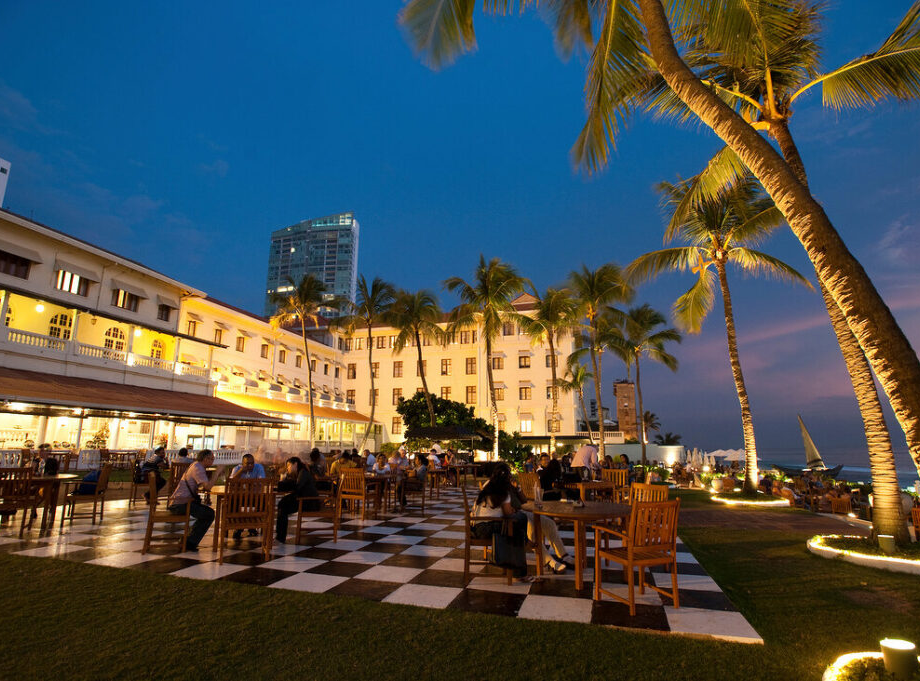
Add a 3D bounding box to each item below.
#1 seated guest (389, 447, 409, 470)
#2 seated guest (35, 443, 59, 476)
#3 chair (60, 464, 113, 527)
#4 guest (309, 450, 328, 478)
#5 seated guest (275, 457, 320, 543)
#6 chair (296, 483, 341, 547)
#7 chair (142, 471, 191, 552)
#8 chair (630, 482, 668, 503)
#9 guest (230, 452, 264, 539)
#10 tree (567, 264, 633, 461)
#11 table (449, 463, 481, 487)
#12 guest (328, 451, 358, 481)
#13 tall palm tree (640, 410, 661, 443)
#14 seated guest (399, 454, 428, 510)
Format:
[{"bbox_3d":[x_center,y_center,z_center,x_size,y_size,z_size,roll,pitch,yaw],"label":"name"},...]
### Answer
[{"bbox_3d":[-1.344,3.074,10.788,0.520,1.280,0.800,7,-14,-26],"label":"seated guest"},{"bbox_3d":[-7.616,2.548,8.786,0.520,1.270,0.750,7,-14,-29],"label":"seated guest"},{"bbox_3d":[-5.991,2.497,7.816,0.600,0.920,0.560,11,-16,-38],"label":"chair"},{"bbox_3d":[-2.902,2.882,9.941,0.750,1.240,0.500,8,-14,-30],"label":"guest"},{"bbox_3d":[-2.300,2.256,6.907,0.740,1.180,0.480,6,-13,-23],"label":"seated guest"},{"bbox_3d":[-2.085,2.472,7.208,0.590,0.945,0.580,3,-13,-13],"label":"chair"},{"bbox_3d":[-3.658,2.215,6.193,0.570,0.930,0.560,7,-14,-26],"label":"chair"},{"bbox_3d":[2.074,2.202,5.751,0.570,0.945,0.580,8,-14,-31],"label":"chair"},{"bbox_3d":[-3.231,2.322,7.283,0.580,1.200,0.850,6,-13,-23],"label":"guest"},{"bbox_3d":[8.938,1.704,32.412,4.300,13.476,4.300,1,-12,0],"label":"tree"},{"bbox_3d":[0.142,4.767,17.102,1.200,0.740,1.200,0,-12,0],"label":"table"},{"bbox_3d":[-2.324,2.891,9.886,0.540,1.220,0.750,-5,-14,26],"label":"guest"},{"bbox_3d":[33.024,16.216,85.104,5.000,8.400,5.000,1,-12,0],"label":"tall palm tree"},{"bbox_3d":[-0.959,2.946,9.947,0.760,1.180,0.500,-4,-13,22],"label":"seated guest"}]

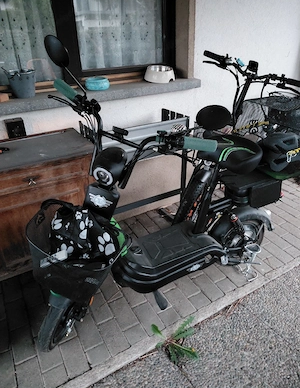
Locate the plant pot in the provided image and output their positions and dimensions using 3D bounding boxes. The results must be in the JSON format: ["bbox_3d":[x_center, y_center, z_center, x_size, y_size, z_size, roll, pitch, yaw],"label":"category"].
[{"bbox_3d":[-0.715,-0.620,1.633,0.128,0.141,0.128,-17,33,-25],"label":"plant pot"}]

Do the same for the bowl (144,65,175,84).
[{"bbox_3d":[0.070,-0.845,2.035,0.221,0.092,0.221,-1,29,1],"label":"bowl"}]

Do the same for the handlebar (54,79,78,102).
[{"bbox_3d":[-0.318,-0.392,1.095,0.125,0.036,0.036,40,46,23],"label":"handlebar"}]

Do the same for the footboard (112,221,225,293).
[{"bbox_3d":[0.109,0.314,1.521,0.620,0.160,0.250,-16,32,-23],"label":"footboard"}]

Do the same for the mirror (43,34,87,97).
[{"bbox_3d":[-0.292,-0.452,1.033,0.050,0.218,0.105,-38,9,-30],"label":"mirror"}]

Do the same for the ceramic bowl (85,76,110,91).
[{"bbox_3d":[-0.328,-0.694,1.818,0.157,0.066,0.157,-1,29,1],"label":"ceramic bowl"}]

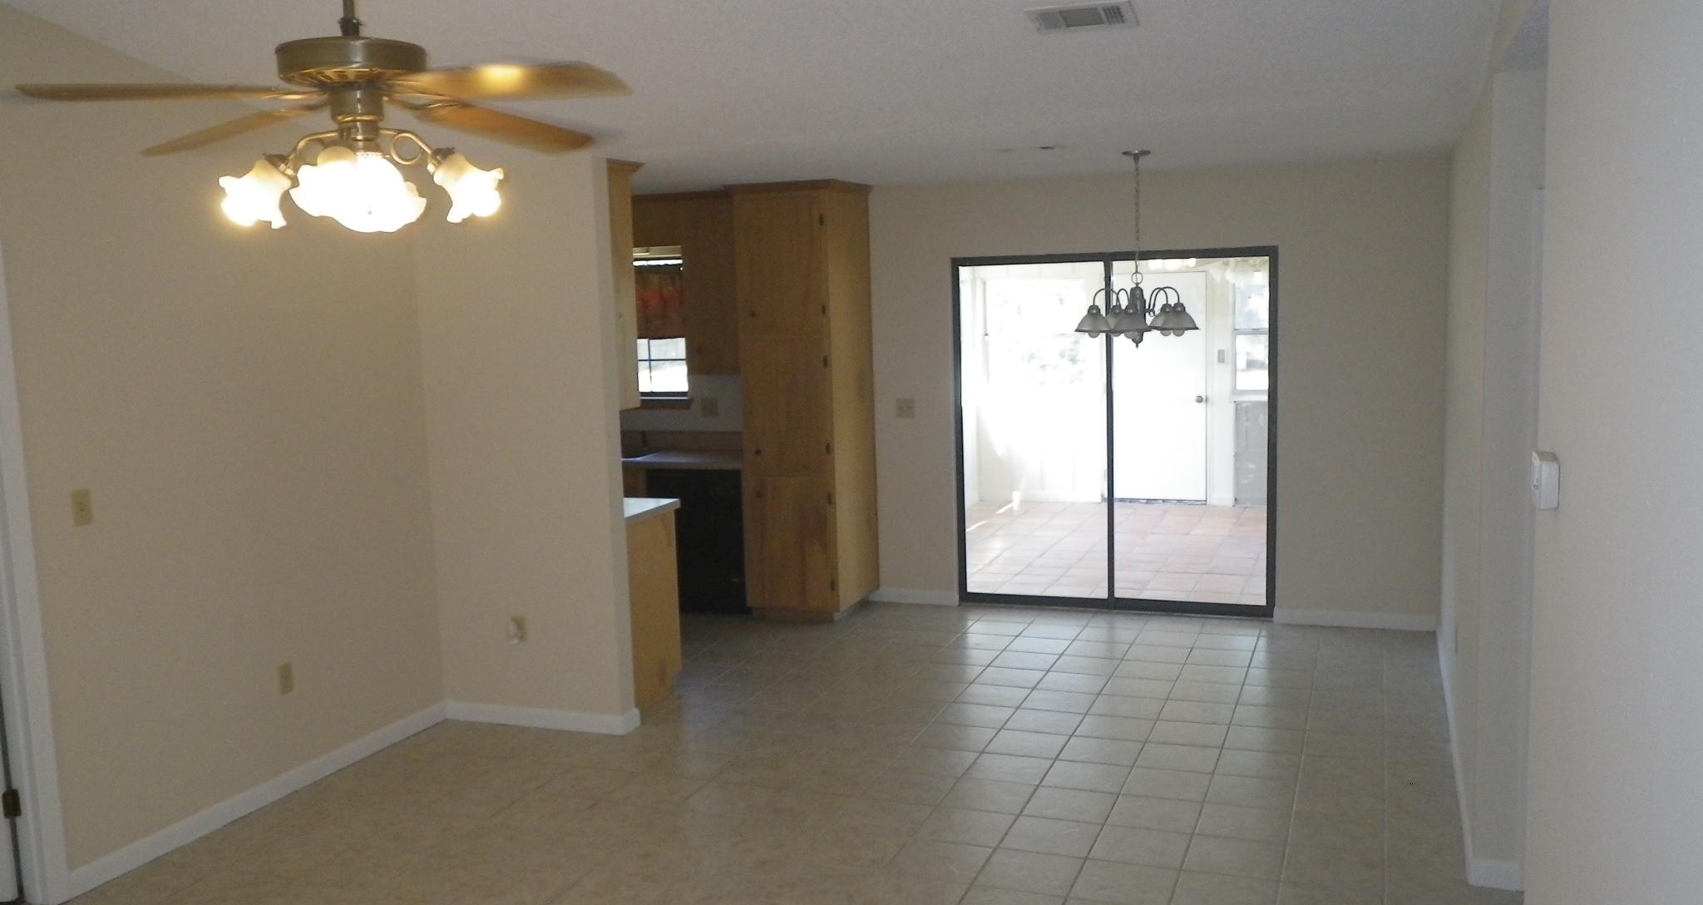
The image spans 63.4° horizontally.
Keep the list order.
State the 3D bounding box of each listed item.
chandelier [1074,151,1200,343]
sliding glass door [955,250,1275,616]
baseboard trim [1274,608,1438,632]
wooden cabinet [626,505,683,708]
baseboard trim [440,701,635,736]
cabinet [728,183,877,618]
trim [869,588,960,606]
[{"bbox_3d":[1.332,-0.935,6.418,0.575,0.907,0.575,1,7,21],"label":"chandelier"},{"bbox_3d":[1.457,-0.098,7.792,1.815,2.047,0.110,1,7,21],"label":"sliding glass door"},{"bbox_3d":[2.708,0.902,7.419,0.810,0.082,0.018,1,7,21],"label":"baseboard trim"},{"bbox_3d":[-1.228,0.705,6.425,0.700,0.913,0.609,1,7,21],"label":"wooden cabinet"},{"bbox_3d":[-1.406,1.168,6.079,0.907,0.082,0.020,1,7,21],"label":"baseboard trim"},{"bbox_3d":[-0.266,-0.296,8.046,0.618,2.471,0.639,1,7,21],"label":"cabinet"},{"bbox_3d":[0.364,0.863,8.282,0.542,0.082,0.018,1,7,21],"label":"trim"}]

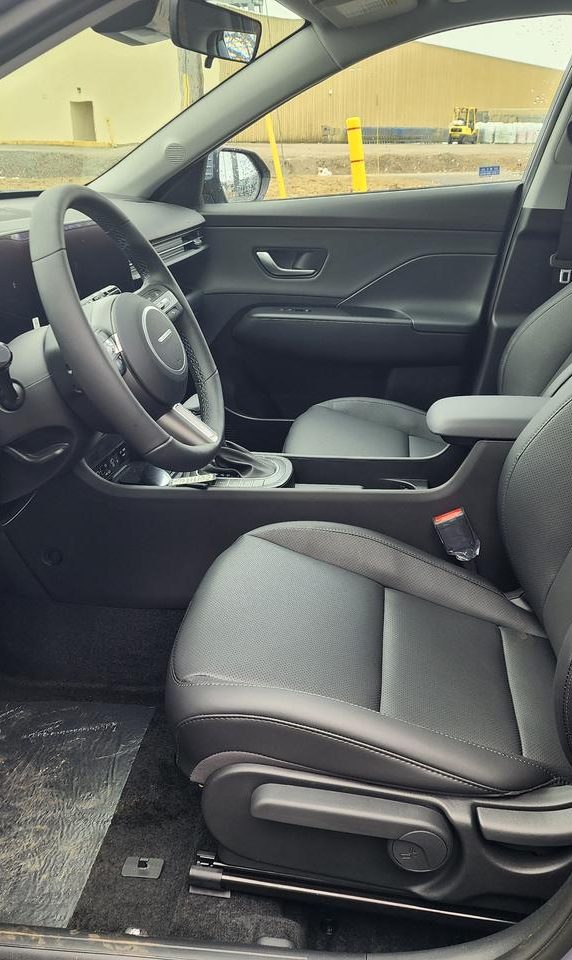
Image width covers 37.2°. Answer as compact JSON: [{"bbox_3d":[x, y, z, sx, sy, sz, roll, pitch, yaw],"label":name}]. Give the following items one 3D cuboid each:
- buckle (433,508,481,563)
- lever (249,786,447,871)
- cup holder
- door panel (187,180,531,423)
[{"bbox_3d":[0.263,0.087,1.294,0.047,0.084,0.028,-18,17,15],"label":"buckle"},{"bbox_3d":[0.068,0.369,0.901,0.212,0.068,0.038,-1,20,9],"label":"lever"},{"bbox_3d":[0.176,0.041,1.451,0.100,0.070,0.100,2,21,8],"label":"cup holder"},{"bbox_3d":[0.127,-0.373,2.020,0.830,0.640,0.130,2,21,8],"label":"door panel"}]

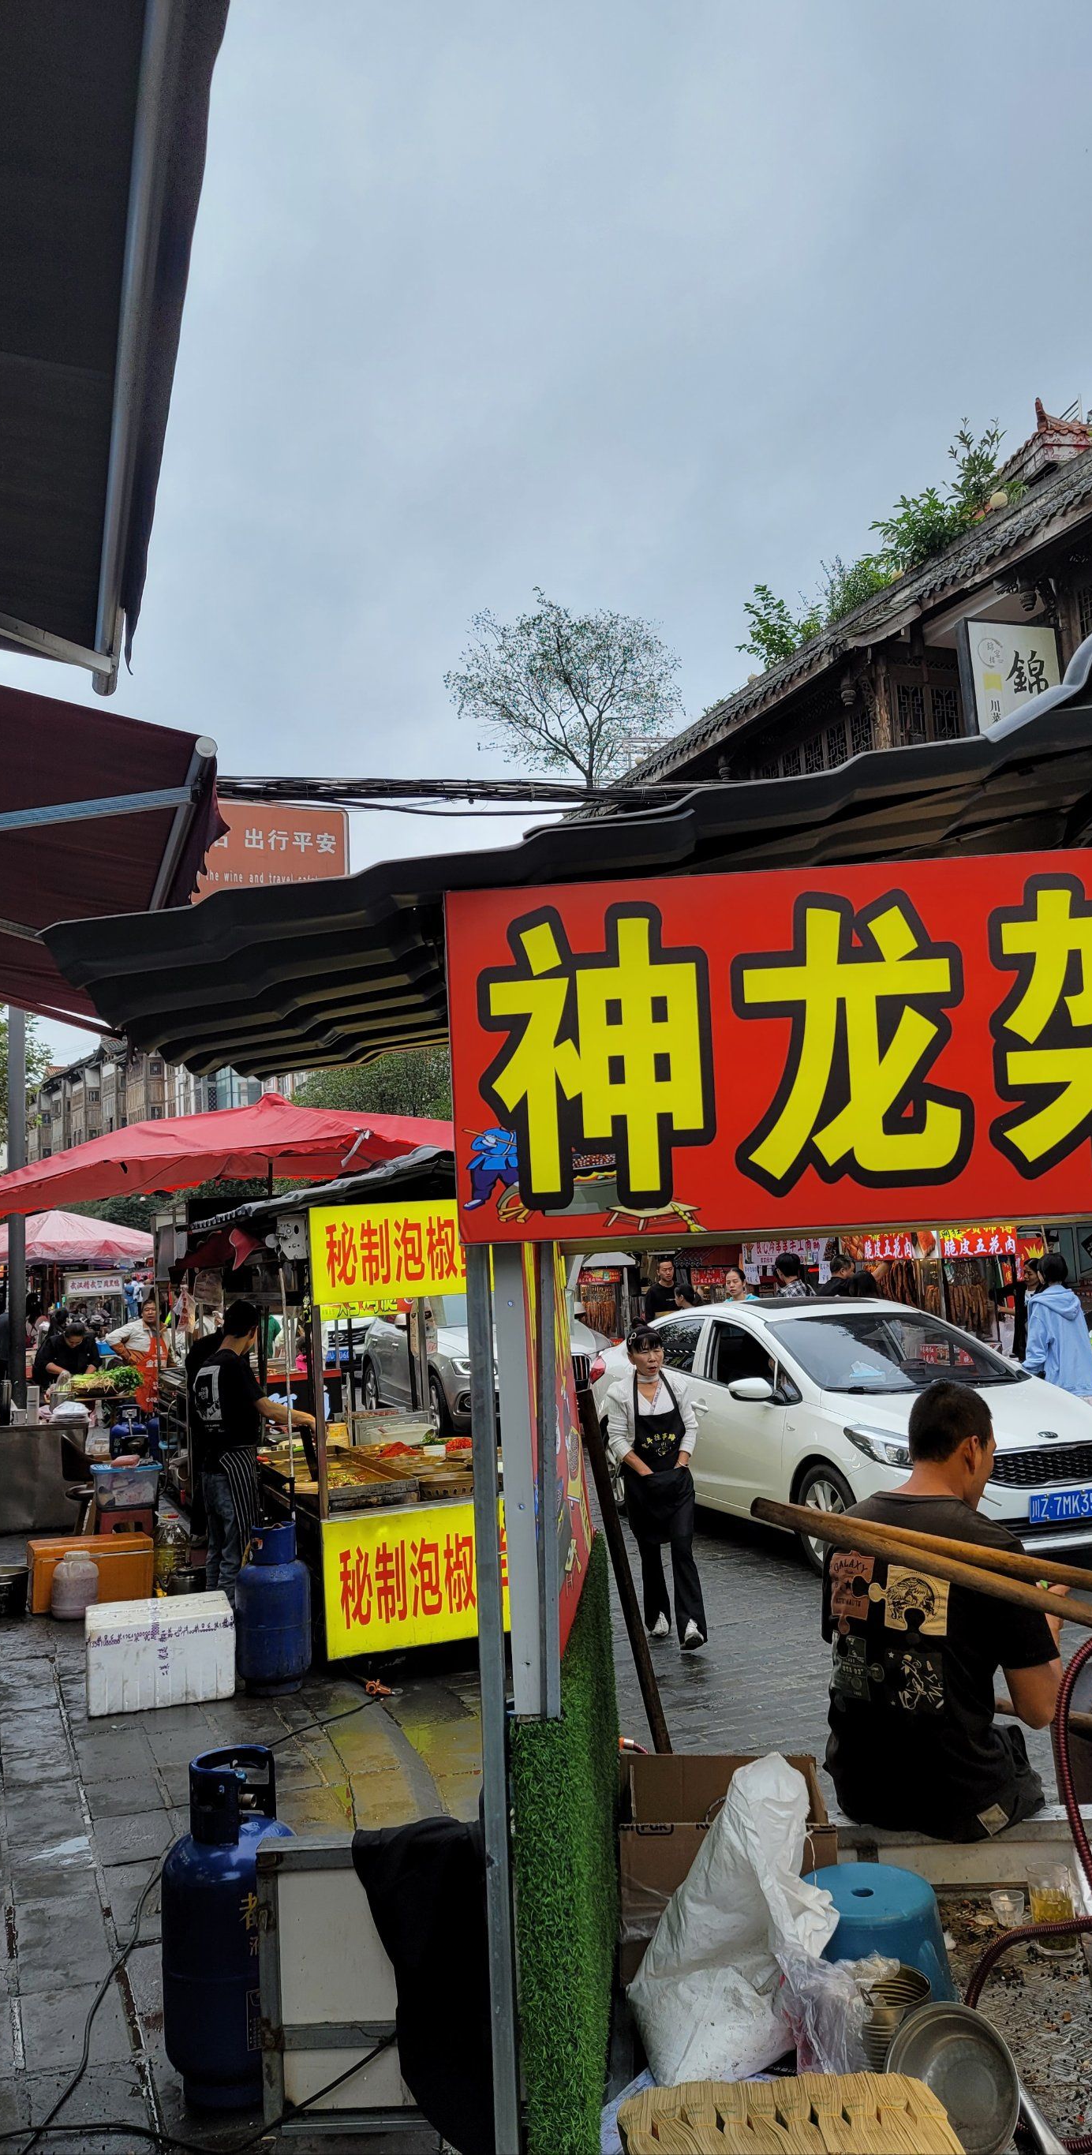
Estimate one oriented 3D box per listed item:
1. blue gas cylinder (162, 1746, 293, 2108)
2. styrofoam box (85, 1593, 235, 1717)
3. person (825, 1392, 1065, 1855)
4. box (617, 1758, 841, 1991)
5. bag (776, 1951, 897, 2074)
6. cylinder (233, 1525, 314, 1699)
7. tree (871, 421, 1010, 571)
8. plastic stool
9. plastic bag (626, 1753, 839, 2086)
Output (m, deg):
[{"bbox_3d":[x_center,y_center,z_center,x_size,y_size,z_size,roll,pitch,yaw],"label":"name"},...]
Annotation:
[{"bbox_3d":[-0.744,1.978,3.660,0.318,0.710,0.318,-2,-6,0],"label":"blue gas cylinder"},{"bbox_3d":[-1.719,2.541,6.888,0.610,0.360,0.440,0,-6,-20],"label":"styrofoam box"},{"bbox_3d":[0.849,1.302,3.320,0.500,1.300,0.650,-6,-6,32],"label":"person"},{"bbox_3d":[0.331,1.483,2.892,0.400,0.300,0.340,-3,-5,5],"label":"box"},{"bbox_3d":[0.653,2.115,3.500,0.280,0.290,0.210,-2,-6,0],"label":"bag"},{"bbox_3d":[-1.188,2.303,6.782,0.322,0.690,0.322,-2,-6,0],"label":"cylinder"},{"bbox_3d":[4.871,-7.155,19.200,1.000,1.150,1.700,0,-6,-21],"label":"tree"},{"bbox_3d":[0.556,1.493,2.700,0.320,0.220,0.320,-2,-5,0],"label":"plastic stool"},{"bbox_3d":[0.297,1.368,2.530,0.330,0.450,0.290,-2,-5,0],"label":"plastic bag"}]

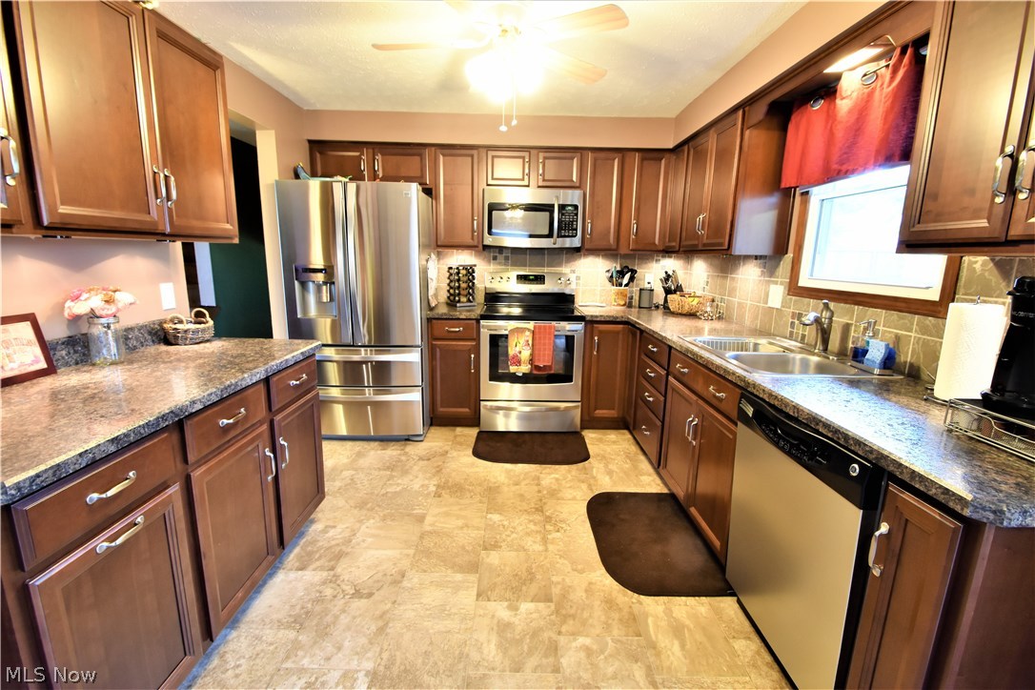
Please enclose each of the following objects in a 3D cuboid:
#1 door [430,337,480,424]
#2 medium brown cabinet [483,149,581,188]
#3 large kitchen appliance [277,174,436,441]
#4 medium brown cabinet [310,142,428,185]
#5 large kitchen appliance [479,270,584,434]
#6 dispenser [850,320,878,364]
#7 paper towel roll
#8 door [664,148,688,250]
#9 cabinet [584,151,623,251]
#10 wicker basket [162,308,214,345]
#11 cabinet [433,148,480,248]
[{"bbox_3d":[-0.473,0.262,3.240,0.333,0.590,0.024,1,11,-1],"label":"door"},{"bbox_3d":[0.123,-1.353,3.401,0.750,0.295,0.320,1,11,-1],"label":"medium brown cabinet"},{"bbox_3d":[-1.115,-0.249,3.287,0.900,1.770,0.800,1,11,-1],"label":"large kitchen appliance"},{"bbox_3d":[-1.096,-1.377,3.380,0.908,0.305,0.320,1,11,-1],"label":"medium brown cabinet"},{"bbox_3d":[0.104,0.035,3.441,0.760,1.195,0.690,1,11,-1],"label":"large kitchen appliance"},{"bbox_3d":[1.370,-0.007,1.690,0.087,0.178,0.074,1,11,-1],"label":"dispenser"},{"bbox_3d":[1.385,0.013,1.323,0.125,0.280,0.125,1,11,0],"label":"paper towel roll"},{"bbox_3d":[1.161,-1.048,3.158,0.024,0.703,0.325,1,11,-1],"label":"door"},{"bbox_3d":[0.661,-1.090,3.309,0.253,0.709,0.024,1,11,-1],"label":"cabinet"},{"bbox_3d":[-1.515,-0.089,1.999,0.160,0.135,0.275,-2,12,-13],"label":"wicker basket"},{"bbox_3d":[-0.457,-1.110,3.289,0.322,0.709,0.024,1,11,-1],"label":"cabinet"}]

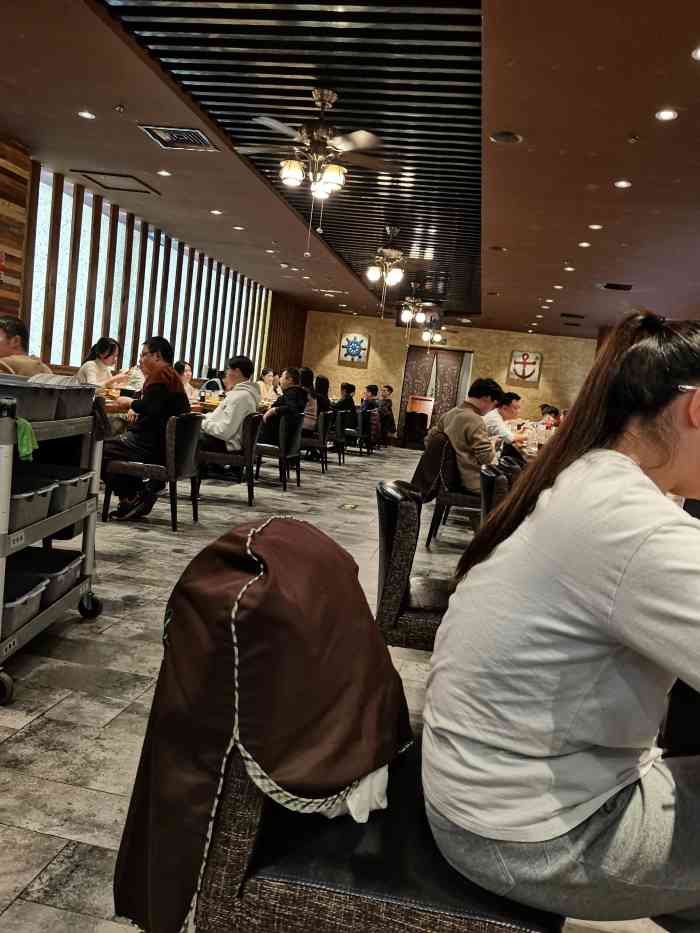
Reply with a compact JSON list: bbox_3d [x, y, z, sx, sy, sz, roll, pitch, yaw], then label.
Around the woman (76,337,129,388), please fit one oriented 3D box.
[{"bbox_3d":[-2.326,-0.500,6.908,0.720,1.360,0.470,7,6,2],"label":"woman"}]

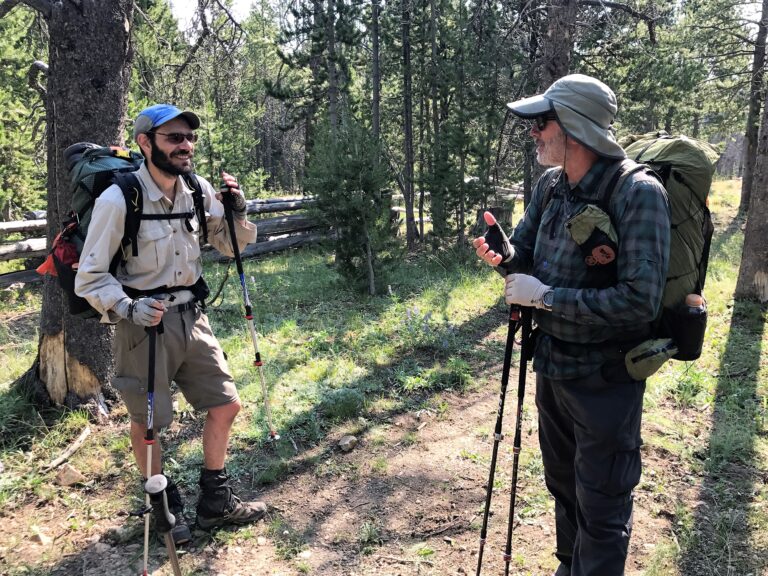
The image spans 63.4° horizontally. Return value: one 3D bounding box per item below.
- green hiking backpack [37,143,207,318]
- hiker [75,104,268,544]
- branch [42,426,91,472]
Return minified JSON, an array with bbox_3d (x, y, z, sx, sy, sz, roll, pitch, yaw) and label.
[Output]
[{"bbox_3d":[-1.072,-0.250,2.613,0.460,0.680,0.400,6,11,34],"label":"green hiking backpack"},{"bbox_3d":[-0.835,0.174,2.594,0.520,1.800,0.620,7,12,36],"label":"hiker"},{"bbox_3d":[-1.830,0.891,3.581,0.100,0.060,0.600,-1,10,-3],"label":"branch"}]

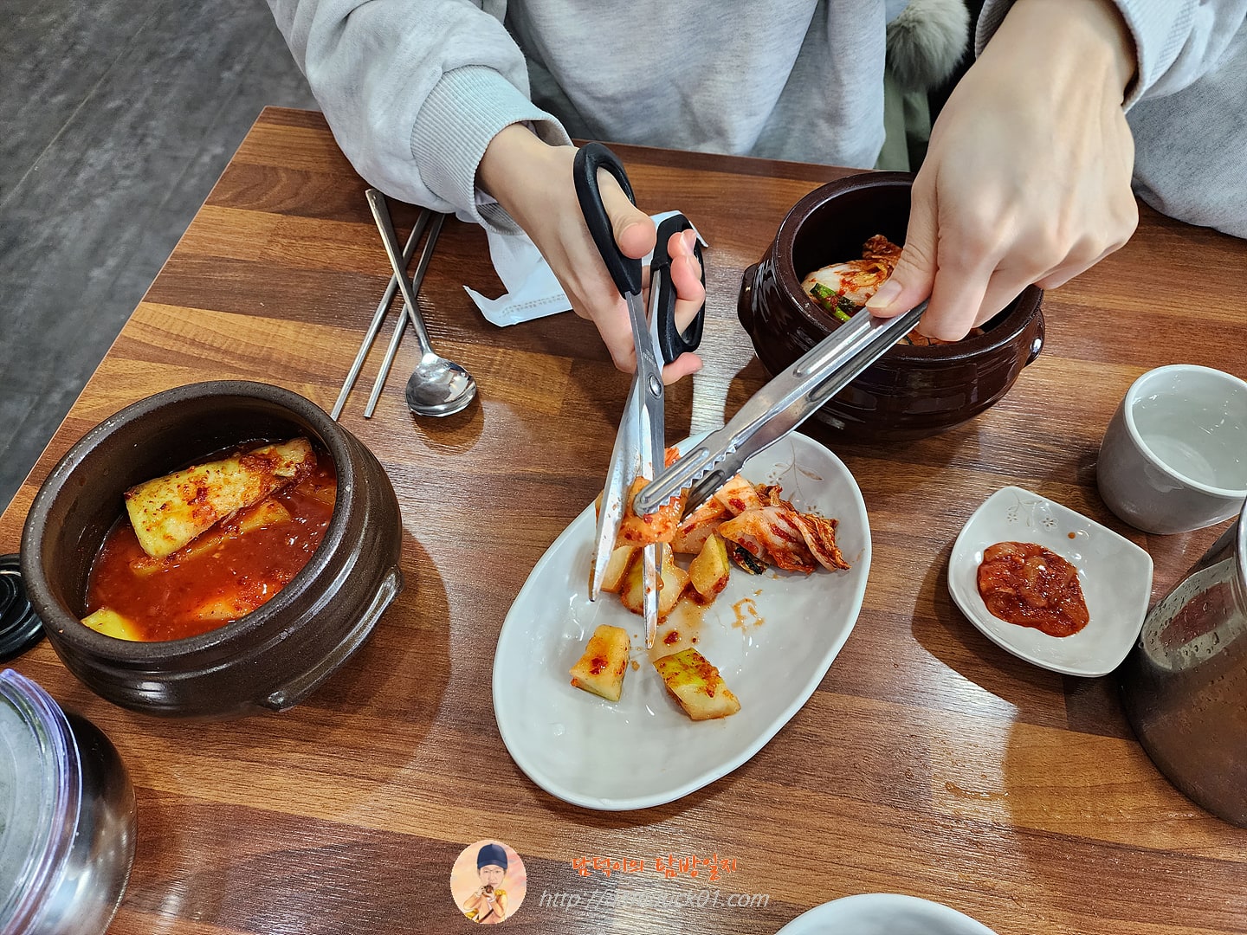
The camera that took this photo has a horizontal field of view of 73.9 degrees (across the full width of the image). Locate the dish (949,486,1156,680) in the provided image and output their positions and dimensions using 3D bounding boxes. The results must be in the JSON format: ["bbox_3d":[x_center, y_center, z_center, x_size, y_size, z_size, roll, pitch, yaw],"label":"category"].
[{"bbox_3d":[0.205,0.063,0.412,0.089,0.027,0.089,33,63,19],"label":"dish"}]

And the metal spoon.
[{"bbox_3d":[-0.138,-0.108,0.524,0.042,0.020,0.203,-17,59,-10],"label":"metal spoon"}]

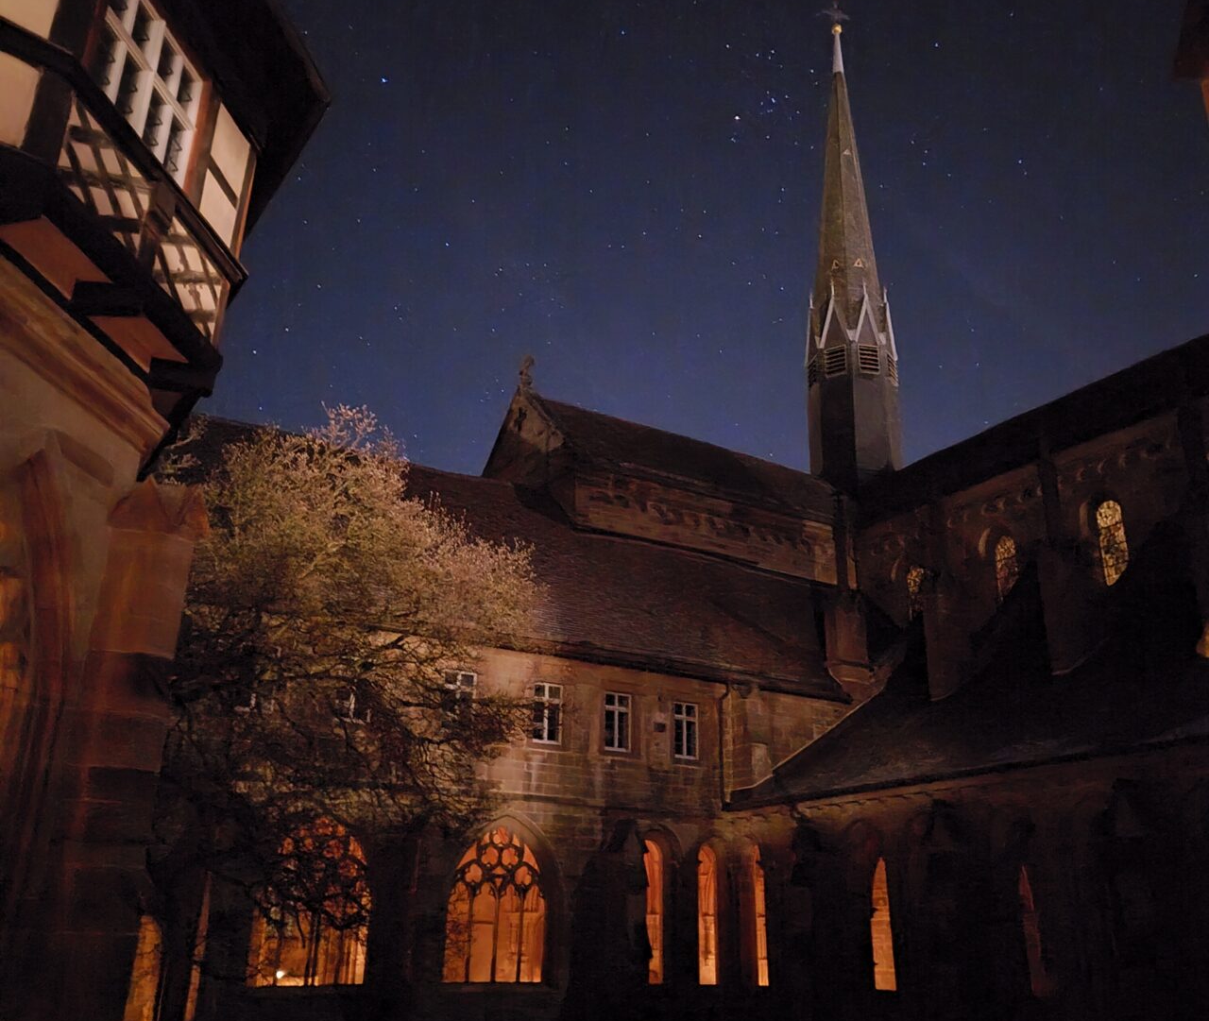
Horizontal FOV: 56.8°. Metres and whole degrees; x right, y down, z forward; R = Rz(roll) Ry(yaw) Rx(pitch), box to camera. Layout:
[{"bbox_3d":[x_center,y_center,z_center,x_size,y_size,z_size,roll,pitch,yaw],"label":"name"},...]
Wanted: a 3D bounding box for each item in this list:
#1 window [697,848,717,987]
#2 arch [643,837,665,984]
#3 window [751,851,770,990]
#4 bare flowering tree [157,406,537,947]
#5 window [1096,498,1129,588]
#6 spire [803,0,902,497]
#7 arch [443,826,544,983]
[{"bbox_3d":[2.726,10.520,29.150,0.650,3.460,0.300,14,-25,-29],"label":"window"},{"bbox_3d":[1.228,10.139,28.301,0.650,3.470,0.300,14,-25,-29],"label":"arch"},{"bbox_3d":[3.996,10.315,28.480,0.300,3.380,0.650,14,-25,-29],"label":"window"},{"bbox_3d":[-3.557,2.862,15.431,5.760,9.300,6.000,14,-25,-29],"label":"bare flowering tree"},{"bbox_3d":[15.213,1.021,33.608,0.300,2.750,0.950,14,-25,-29],"label":"window"},{"bbox_3d":[12.322,-14.098,56.680,4.180,29.260,4.180,14,-25,-29],"label":"spire"},{"bbox_3d":[-2.483,9.203,26.196,2.580,3.490,0.350,14,-25,-29],"label":"arch"}]

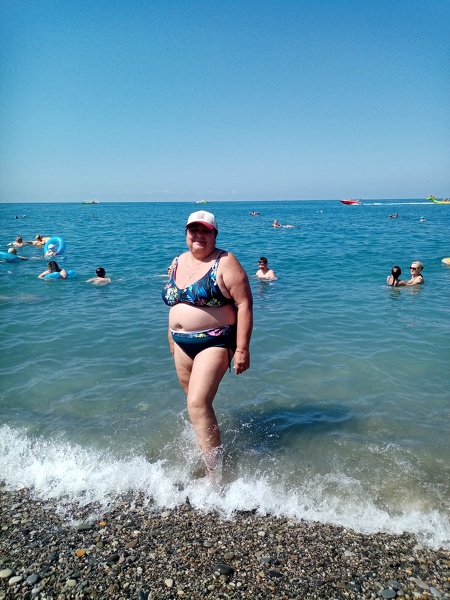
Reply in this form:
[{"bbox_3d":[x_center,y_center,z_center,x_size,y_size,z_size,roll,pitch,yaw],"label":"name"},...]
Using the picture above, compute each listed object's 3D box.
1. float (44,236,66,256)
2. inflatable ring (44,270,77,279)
[{"bbox_3d":[-5.045,-1.561,13.400,0.680,0.680,0.180,-5,5,-20],"label":"float"},{"bbox_3d":[-3.498,-0.530,9.600,0.720,0.200,0.720,-5,13,-20],"label":"inflatable ring"}]

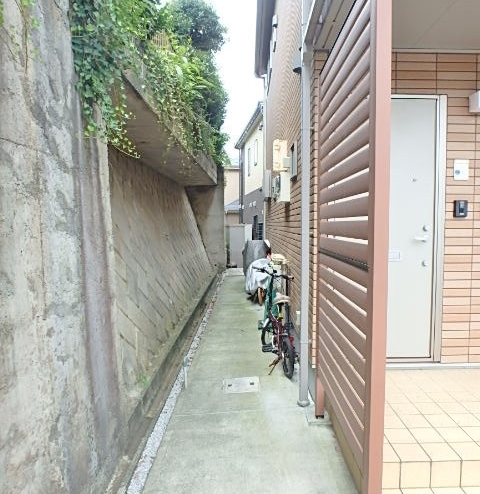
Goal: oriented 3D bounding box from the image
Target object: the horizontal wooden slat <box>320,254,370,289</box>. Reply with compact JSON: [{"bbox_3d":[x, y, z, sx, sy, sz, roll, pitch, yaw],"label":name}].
[{"bbox_3d":[0.583,0.109,2.264,0.025,0.086,1.126,0,4,1],"label":"horizontal wooden slat"}]

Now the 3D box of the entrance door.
[{"bbox_3d":[1.150,-0.112,3.106,0.874,2.111,0.070,0,4,1],"label":"entrance door"}]

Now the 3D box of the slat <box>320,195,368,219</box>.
[{"bbox_3d":[0.582,-0.211,2.242,0.025,0.090,1.126,0,4,1],"label":"slat"}]

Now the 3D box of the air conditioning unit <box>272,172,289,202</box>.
[{"bbox_3d":[0.506,-0.753,4.927,0.191,0.377,0.553,0,4,1],"label":"air conditioning unit"}]

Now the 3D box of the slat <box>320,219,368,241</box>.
[{"bbox_3d":[0.582,-0.104,2.249,0.025,0.088,1.126,0,4,1],"label":"slat"}]

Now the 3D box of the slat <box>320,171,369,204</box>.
[{"bbox_3d":[0.581,-0.317,2.235,0.025,0.090,1.126,0,4,1],"label":"slat"}]

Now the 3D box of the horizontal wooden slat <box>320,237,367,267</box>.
[{"bbox_3d":[0.583,0.000,2.257,0.025,0.088,1.126,0,4,1],"label":"horizontal wooden slat"}]

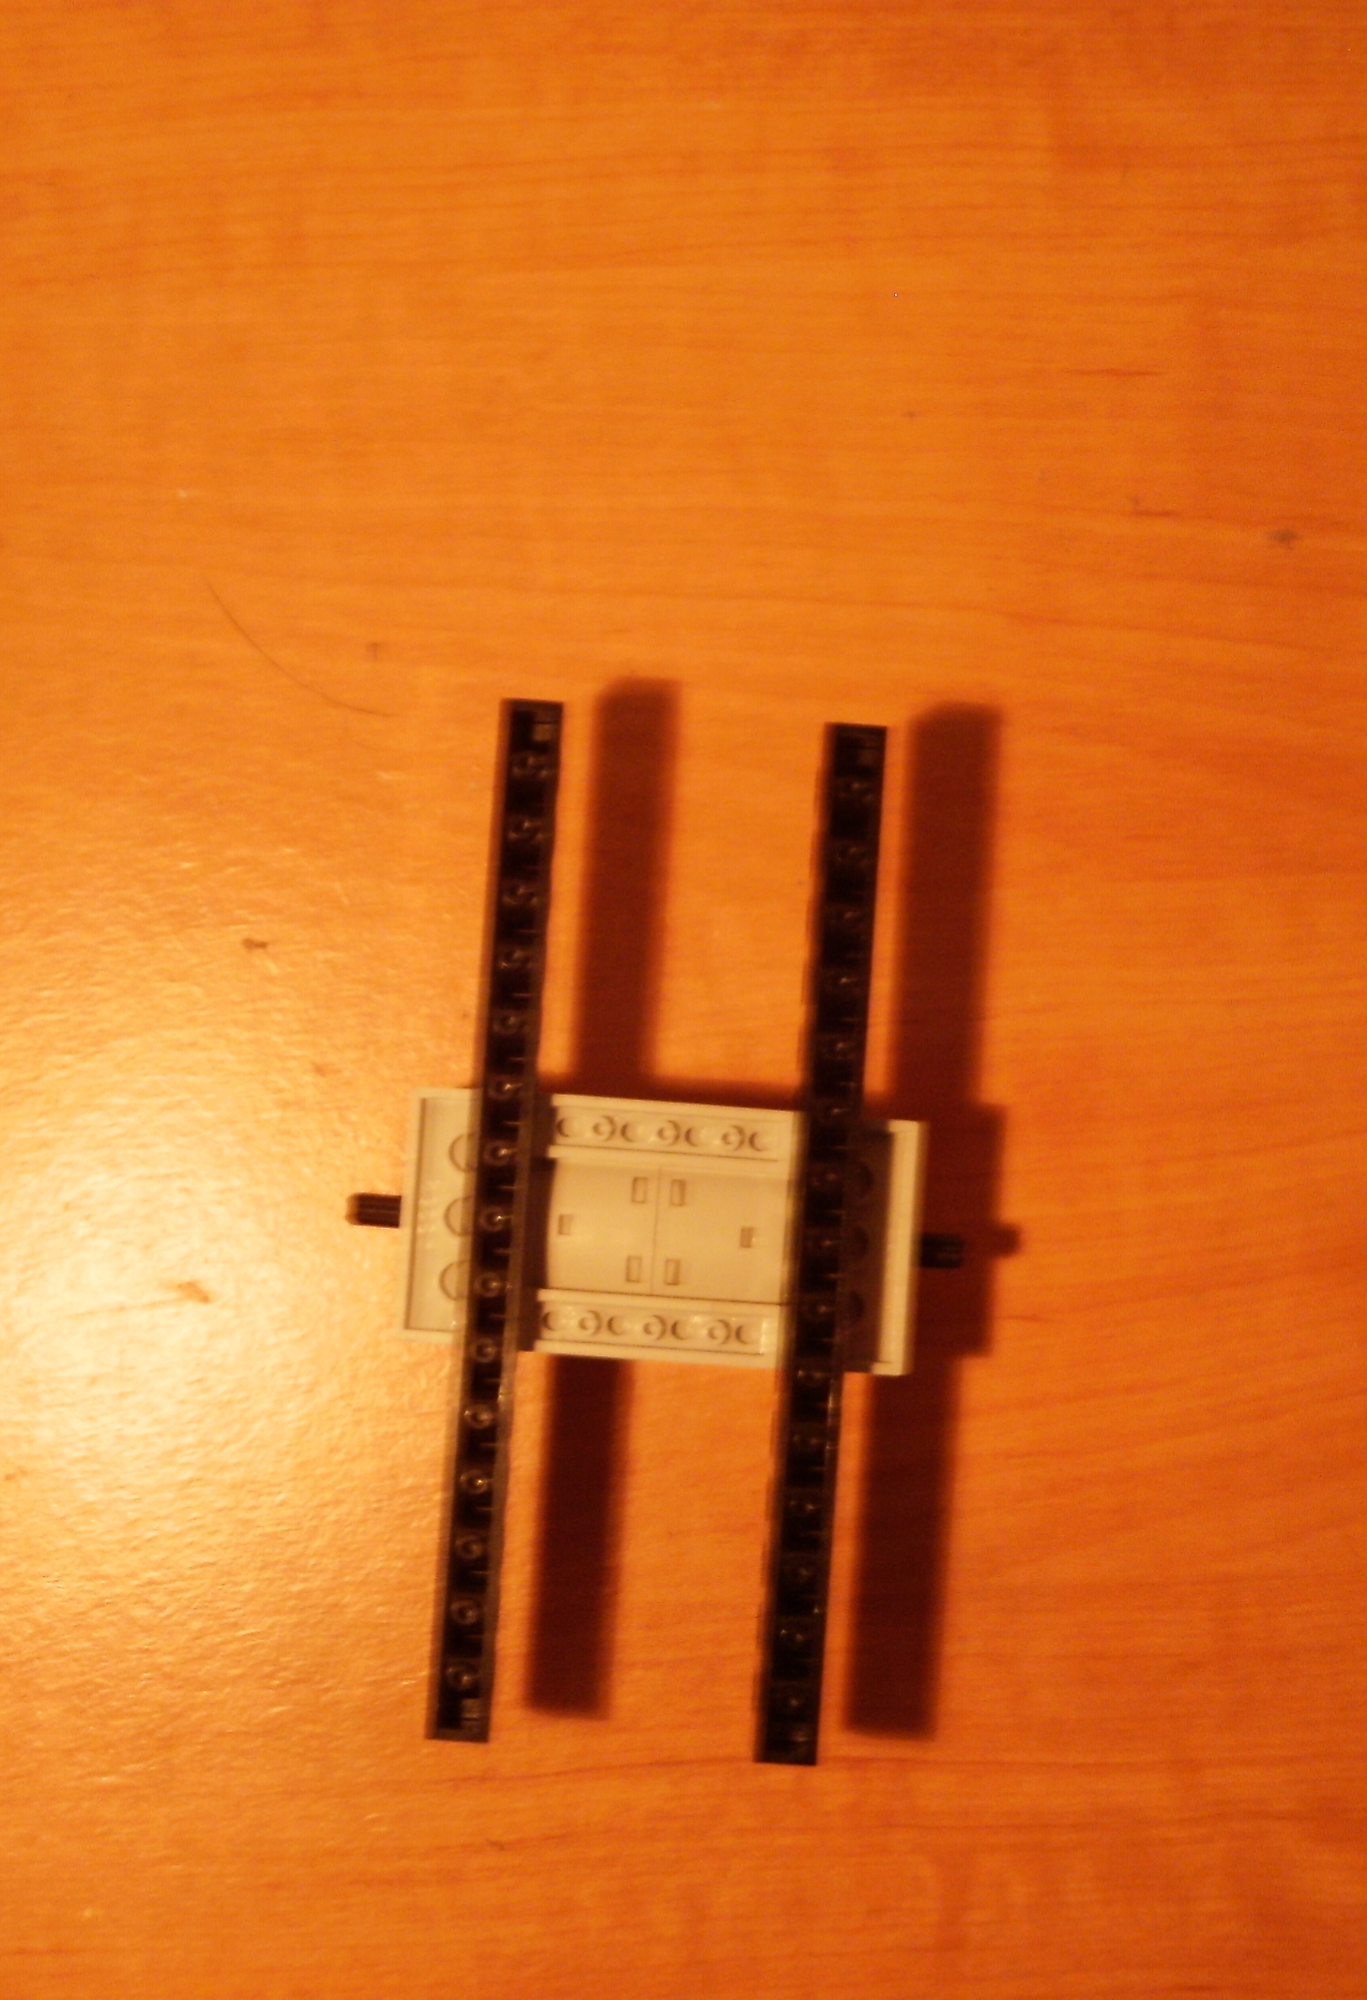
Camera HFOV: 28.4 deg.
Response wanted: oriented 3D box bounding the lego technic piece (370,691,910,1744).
[{"bbox_3d":[-0.003,0.029,0.348,0.079,0.034,0.128,4,88,1],"label":"lego technic piece"}]

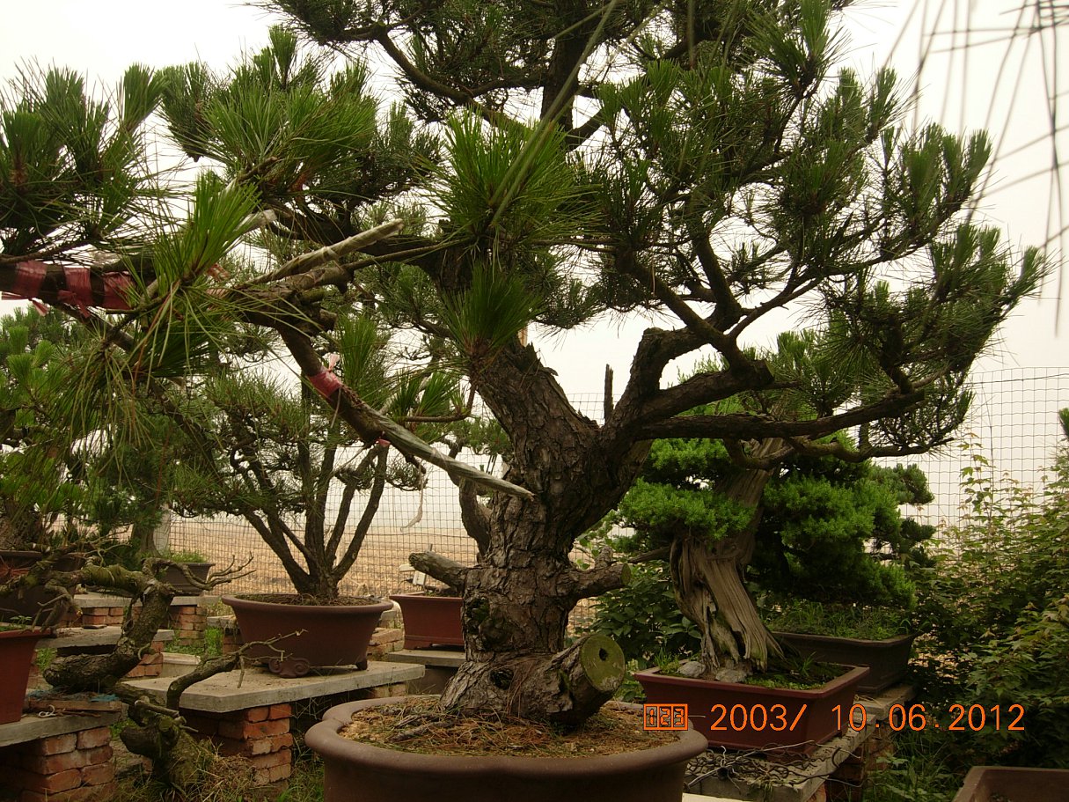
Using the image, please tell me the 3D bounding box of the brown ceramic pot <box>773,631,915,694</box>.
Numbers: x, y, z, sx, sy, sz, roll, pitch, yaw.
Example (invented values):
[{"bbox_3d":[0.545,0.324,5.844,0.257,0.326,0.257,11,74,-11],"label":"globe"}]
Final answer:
[{"bbox_3d":[1.040,0.937,4.028,0.560,0.190,0.400,-4,-7,36],"label":"brown ceramic pot"}]

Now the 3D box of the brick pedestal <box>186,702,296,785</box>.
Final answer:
[{"bbox_3d":[-1.152,1.309,4.270,0.380,0.310,0.240,-4,-7,35],"label":"brick pedestal"}]

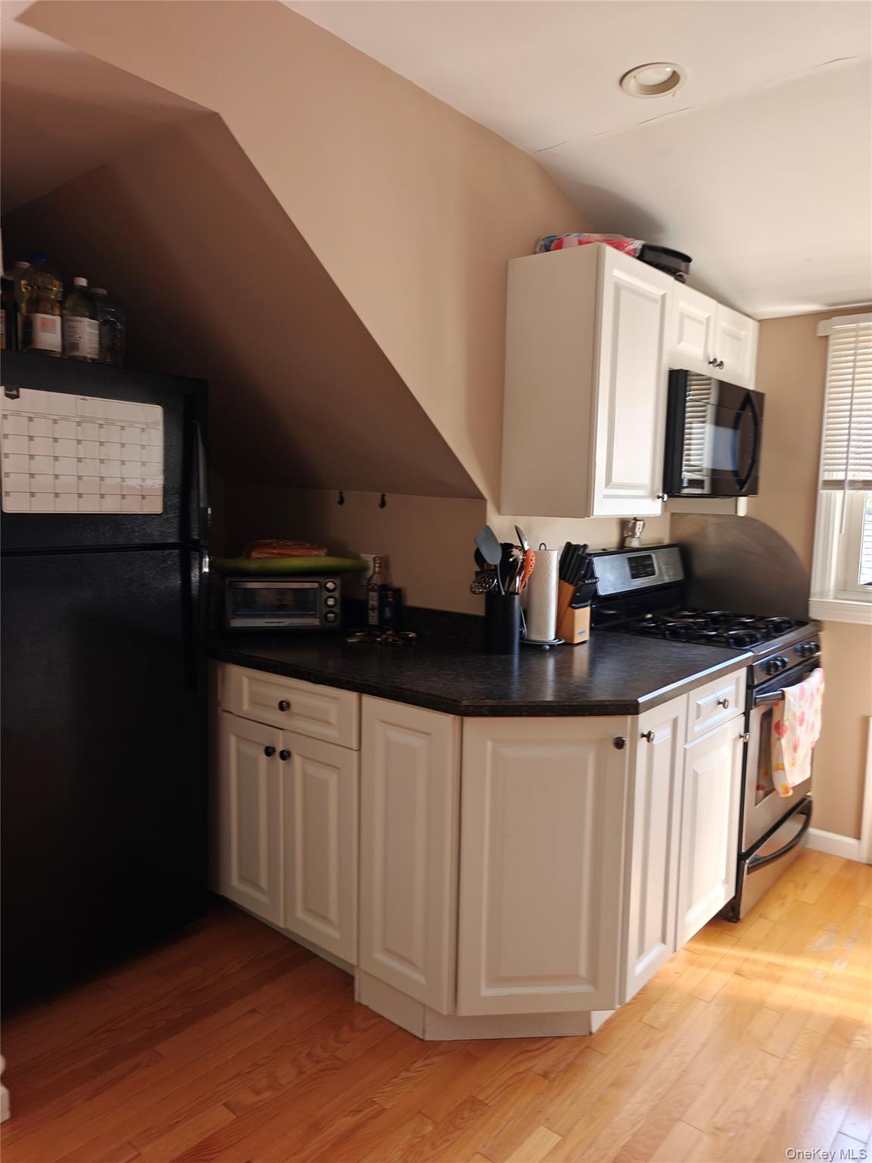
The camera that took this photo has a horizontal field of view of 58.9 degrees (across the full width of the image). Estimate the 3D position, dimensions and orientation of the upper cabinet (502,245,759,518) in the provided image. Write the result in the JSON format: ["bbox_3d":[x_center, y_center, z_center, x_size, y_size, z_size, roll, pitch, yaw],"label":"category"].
[{"bbox_3d":[0.756,-0.632,2.805,0.335,0.769,1.240,6,8,41],"label":"upper cabinet"}]

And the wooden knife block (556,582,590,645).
[{"bbox_3d":[0.465,0.101,2.700,0.128,0.212,0.095,6,8,41],"label":"wooden knife block"}]

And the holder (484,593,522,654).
[{"bbox_3d":[0.222,0.137,2.473,0.120,0.185,0.120,1,6,0],"label":"holder"}]

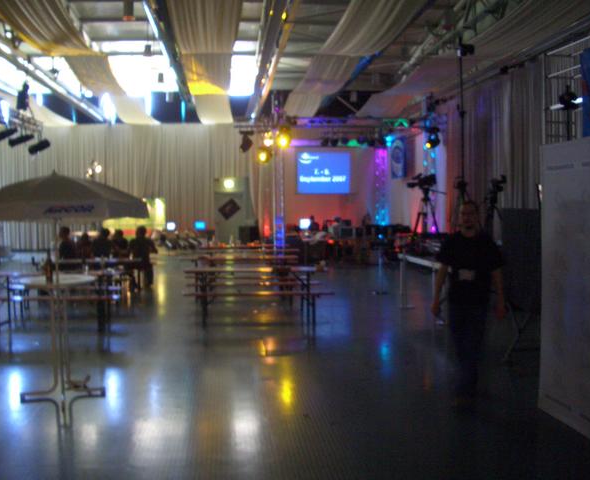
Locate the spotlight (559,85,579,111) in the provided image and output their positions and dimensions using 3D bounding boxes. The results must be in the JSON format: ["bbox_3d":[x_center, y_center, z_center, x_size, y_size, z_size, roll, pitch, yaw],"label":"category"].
[{"bbox_3d":[3.903,-2.026,9.200,0.290,0.370,0.330,-1,3,-18],"label":"spotlight"}]

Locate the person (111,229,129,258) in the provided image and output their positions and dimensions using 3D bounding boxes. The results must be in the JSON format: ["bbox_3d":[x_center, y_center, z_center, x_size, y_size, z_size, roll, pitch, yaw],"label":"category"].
[{"bbox_3d":[-3.587,0.402,13.300,0.480,1.270,0.720,0,3,-7],"label":"person"}]

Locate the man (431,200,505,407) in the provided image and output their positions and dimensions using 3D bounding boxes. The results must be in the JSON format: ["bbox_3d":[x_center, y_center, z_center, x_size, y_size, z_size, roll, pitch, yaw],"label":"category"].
[{"bbox_3d":[1.507,0.573,5.620,0.640,1.790,0.420,0,3,5],"label":"man"}]

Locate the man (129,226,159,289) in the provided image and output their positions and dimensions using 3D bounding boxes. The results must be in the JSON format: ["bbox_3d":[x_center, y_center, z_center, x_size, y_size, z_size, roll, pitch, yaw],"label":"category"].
[{"bbox_3d":[-3.137,0.387,13.400,0.560,1.320,0.750,0,3,-7],"label":"man"}]

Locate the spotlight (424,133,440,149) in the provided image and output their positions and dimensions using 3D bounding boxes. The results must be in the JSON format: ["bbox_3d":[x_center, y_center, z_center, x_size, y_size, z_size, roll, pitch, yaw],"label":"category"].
[{"bbox_3d":[3.902,-2.845,18.500,0.440,0.460,0.460,2,4,37],"label":"spotlight"}]

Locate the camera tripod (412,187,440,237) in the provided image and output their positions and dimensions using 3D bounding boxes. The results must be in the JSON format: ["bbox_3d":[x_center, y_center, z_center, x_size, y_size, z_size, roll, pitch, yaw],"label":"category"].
[{"bbox_3d":[2.803,-0.322,13.900,0.850,1.620,0.850,1,3,21],"label":"camera tripod"}]

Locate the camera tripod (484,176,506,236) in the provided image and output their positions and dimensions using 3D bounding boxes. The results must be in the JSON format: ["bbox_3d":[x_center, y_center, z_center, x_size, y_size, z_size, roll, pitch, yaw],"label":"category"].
[{"bbox_3d":[2.822,0.086,9.200,0.850,1.900,0.850,-1,3,-18],"label":"camera tripod"}]

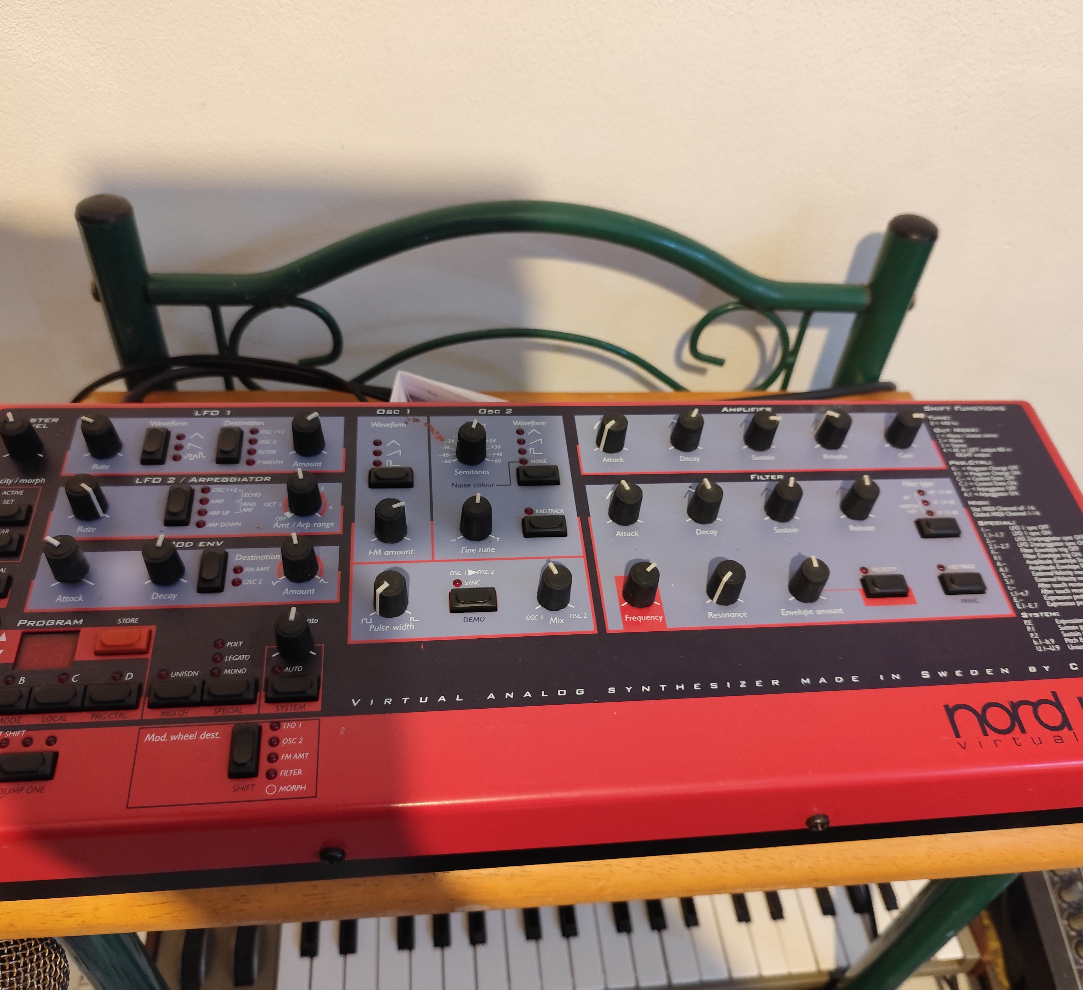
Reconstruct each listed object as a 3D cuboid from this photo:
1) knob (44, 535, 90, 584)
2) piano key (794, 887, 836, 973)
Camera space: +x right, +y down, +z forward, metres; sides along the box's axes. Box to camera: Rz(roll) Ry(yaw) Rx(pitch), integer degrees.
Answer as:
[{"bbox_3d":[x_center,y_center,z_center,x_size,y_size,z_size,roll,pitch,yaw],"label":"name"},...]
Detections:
[{"bbox_3d":[-0.157,0.021,0.291,0.012,0.013,0.011,3,54,-5],"label":"knob"},{"bbox_3d":[0.179,0.270,0.581,0.019,0.012,0.083,0,46,-8],"label":"piano key"}]

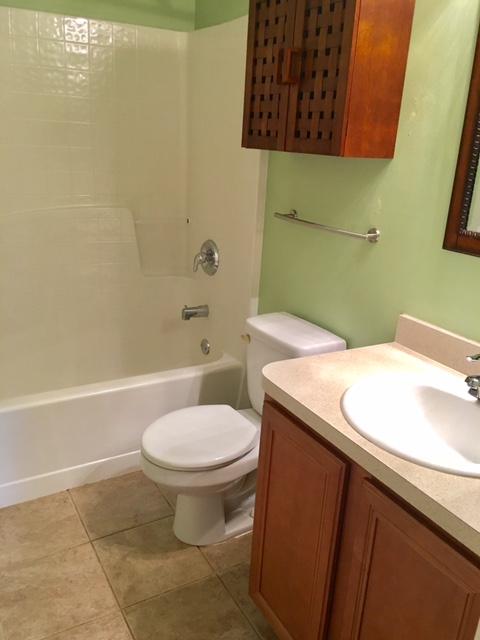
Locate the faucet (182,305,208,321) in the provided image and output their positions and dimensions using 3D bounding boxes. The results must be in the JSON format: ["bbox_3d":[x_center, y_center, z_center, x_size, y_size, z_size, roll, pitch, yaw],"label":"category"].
[{"bbox_3d":[-0.226,-0.041,2.763,0.146,0.076,0.060,-8,22,-29],"label":"faucet"}]

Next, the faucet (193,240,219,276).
[{"bbox_3d":[-0.188,-0.307,2.686,0.090,0.180,0.180,-8,22,-29],"label":"faucet"}]

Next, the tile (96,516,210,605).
[{"bbox_3d":[-0.312,0.840,1.897,0.330,0.010,0.332,-8,22,-29],"label":"tile"}]

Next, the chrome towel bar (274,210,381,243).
[{"bbox_3d":[0.292,-0.341,1.906,0.072,0.050,0.505,-8,22,-29],"label":"chrome towel bar"}]

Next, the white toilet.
[{"bbox_3d":[-0.037,0.422,2.000,0.700,0.740,0.380,-9,23,-32],"label":"white toilet"}]

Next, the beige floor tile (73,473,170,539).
[{"bbox_3d":[-0.479,0.739,2.164,0.330,0.010,0.328,-8,22,-29],"label":"beige floor tile"}]

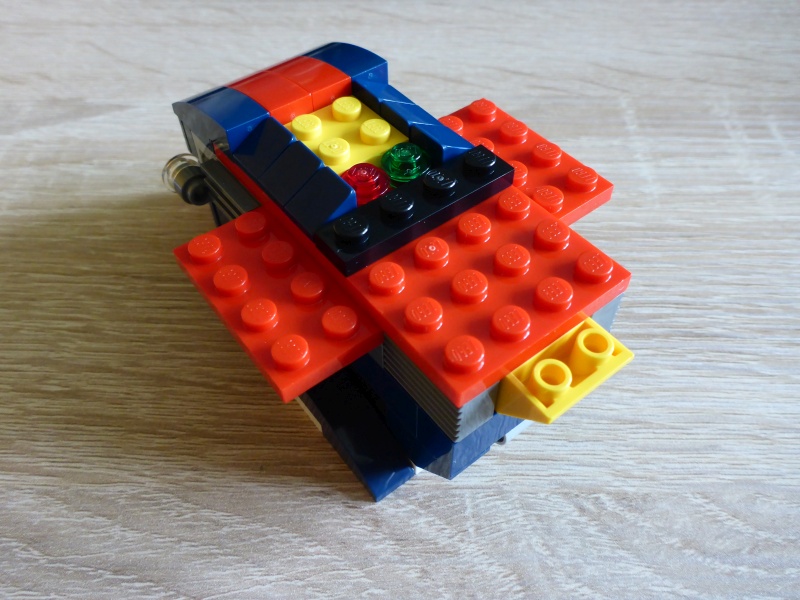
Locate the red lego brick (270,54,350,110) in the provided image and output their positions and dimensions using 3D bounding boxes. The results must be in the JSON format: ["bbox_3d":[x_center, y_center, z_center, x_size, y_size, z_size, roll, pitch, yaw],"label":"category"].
[{"bbox_3d":[-0.019,-0.040,0.119,0.008,0.010,0.024,-31,57,-23],"label":"red lego brick"}]

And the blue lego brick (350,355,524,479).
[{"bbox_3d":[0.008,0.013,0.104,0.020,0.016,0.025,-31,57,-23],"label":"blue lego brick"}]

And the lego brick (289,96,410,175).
[{"bbox_3d":[-0.009,-0.027,0.107,0.016,0.005,0.016,-31,56,-23],"label":"lego brick"}]

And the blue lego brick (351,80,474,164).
[{"bbox_3d":[0.003,-0.030,0.109,0.008,0.006,0.024,-31,56,-23],"label":"blue lego brick"}]

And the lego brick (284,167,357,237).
[{"bbox_3d":[-0.012,-0.014,0.095,0.008,0.006,0.008,-31,57,-23],"label":"lego brick"}]

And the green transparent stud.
[{"bbox_3d":[0.001,-0.021,0.102,0.008,0.005,0.008,0,50,0],"label":"green transparent stud"}]

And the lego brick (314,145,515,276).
[{"bbox_3d":[0.003,-0.015,0.096,0.032,0.005,0.008,-31,56,-23],"label":"lego brick"}]

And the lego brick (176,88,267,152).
[{"bbox_3d":[-0.031,-0.033,0.112,0.008,0.010,0.024,-31,57,-23],"label":"lego brick"}]

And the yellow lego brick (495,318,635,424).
[{"bbox_3d":[0.020,0.009,0.089,0.016,0.011,0.016,-31,56,-23],"label":"yellow lego brick"}]

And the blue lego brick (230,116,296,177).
[{"bbox_3d":[-0.021,-0.024,0.103,0.008,0.006,0.008,-31,56,-23],"label":"blue lego brick"}]

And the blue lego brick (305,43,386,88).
[{"bbox_3d":[-0.012,-0.044,0.122,0.008,0.010,0.024,-31,57,-23],"label":"blue lego brick"}]

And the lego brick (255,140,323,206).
[{"bbox_3d":[-0.016,-0.019,0.099,0.008,0.006,0.008,-31,56,-23],"label":"lego brick"}]

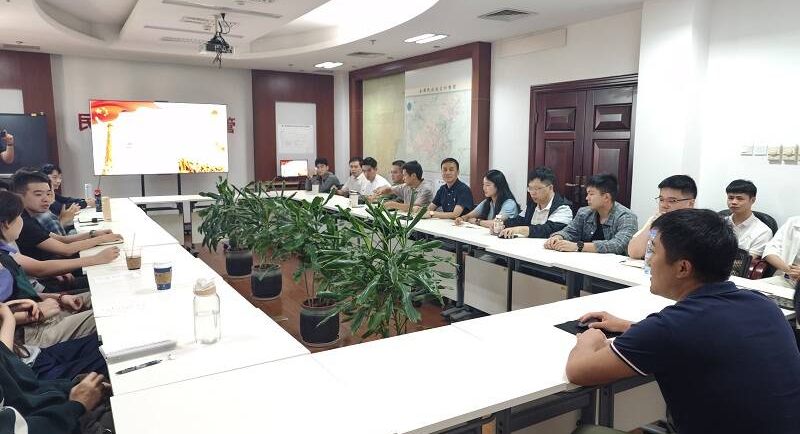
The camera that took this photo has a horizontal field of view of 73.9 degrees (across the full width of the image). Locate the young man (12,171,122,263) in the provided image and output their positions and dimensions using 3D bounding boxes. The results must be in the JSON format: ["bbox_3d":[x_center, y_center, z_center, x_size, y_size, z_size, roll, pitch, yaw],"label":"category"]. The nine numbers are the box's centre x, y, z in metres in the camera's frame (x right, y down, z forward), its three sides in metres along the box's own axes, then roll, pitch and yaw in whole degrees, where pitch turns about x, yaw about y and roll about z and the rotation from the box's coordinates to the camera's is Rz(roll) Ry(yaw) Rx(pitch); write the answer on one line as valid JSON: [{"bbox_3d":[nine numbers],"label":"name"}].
[{"bbox_3d":[-2.089,0.358,3.401,0.740,1.280,0.560,-6,10,-37],"label":"young man"}]

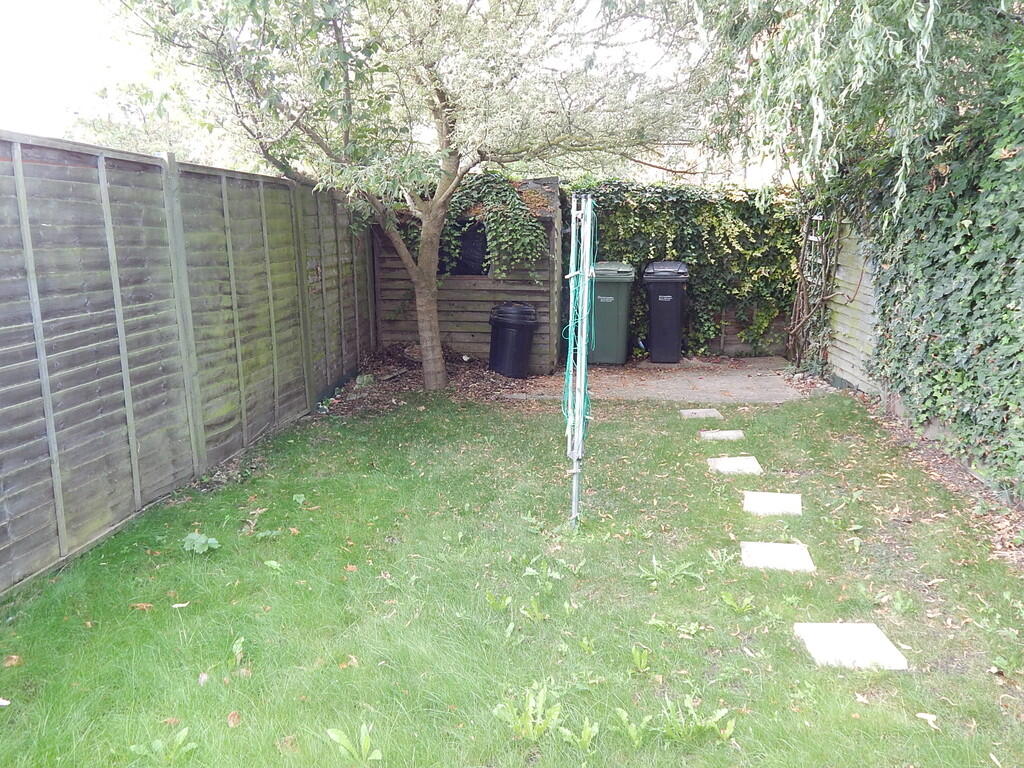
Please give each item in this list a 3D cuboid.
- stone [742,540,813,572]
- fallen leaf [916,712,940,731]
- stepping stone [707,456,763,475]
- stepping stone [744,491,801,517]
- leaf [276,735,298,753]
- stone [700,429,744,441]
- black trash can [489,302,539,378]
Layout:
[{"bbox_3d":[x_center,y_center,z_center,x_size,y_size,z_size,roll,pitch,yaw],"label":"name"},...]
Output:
[{"bbox_3d":[1.195,0.791,3.738,0.301,0.040,0.304,2,11,11],"label":"stone"},{"bbox_3d":[1.239,1.004,2.464,0.071,0.020,0.086,0,11,2],"label":"fallen leaf"},{"bbox_3d":[1.393,0.523,5.163,0.296,0.040,0.327,0,11,2],"label":"stepping stone"},{"bbox_3d":[1.402,0.655,4.459,0.300,0.040,0.326,2,11,15],"label":"stepping stone"},{"bbox_3d":[-0.642,1.027,2.367,0.063,0.020,0.074,0,11,2],"label":"leaf"},{"bbox_3d":[1.502,0.382,5.915,0.302,0.040,0.292,0,11,4],"label":"stone"},{"bbox_3d":[0.002,-0.446,8.366,0.480,0.710,0.480,3,11,0],"label":"black trash can"}]

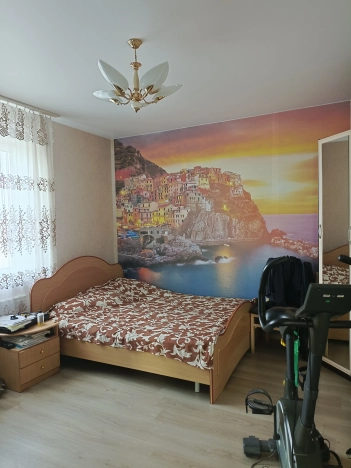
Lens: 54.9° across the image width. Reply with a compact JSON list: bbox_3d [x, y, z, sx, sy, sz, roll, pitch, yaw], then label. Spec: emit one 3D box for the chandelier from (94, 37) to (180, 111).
[{"bbox_3d":[-0.267,-1.086,2.337,0.672,0.489,0.672,-1,2,0],"label":"chandelier"}]

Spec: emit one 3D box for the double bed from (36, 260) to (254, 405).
[{"bbox_3d":[-0.254,0.816,3.899,2.018,1.069,1.665,0,3,26],"label":"double bed"}]

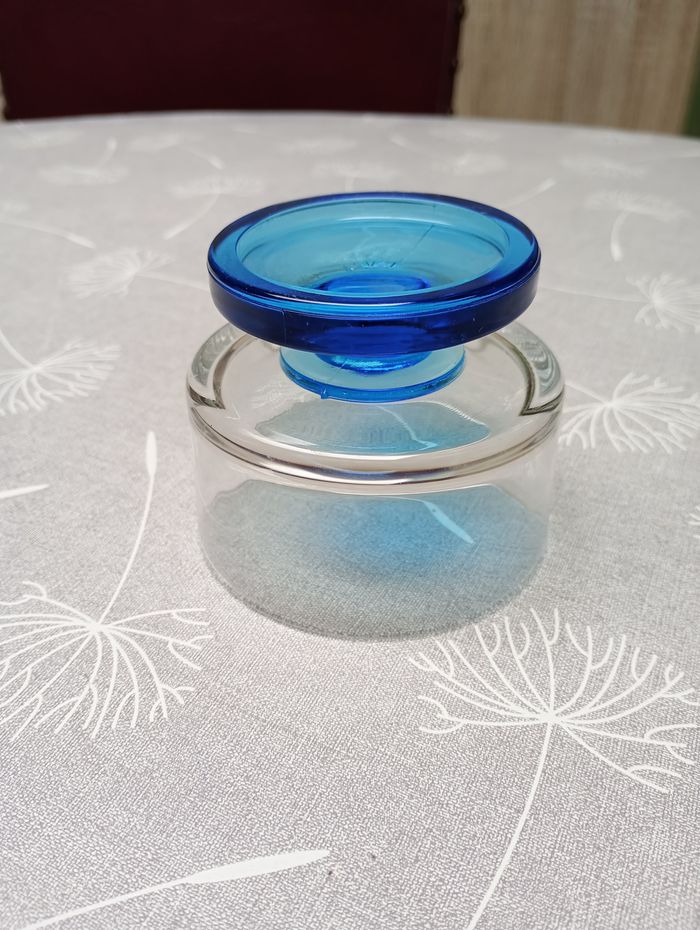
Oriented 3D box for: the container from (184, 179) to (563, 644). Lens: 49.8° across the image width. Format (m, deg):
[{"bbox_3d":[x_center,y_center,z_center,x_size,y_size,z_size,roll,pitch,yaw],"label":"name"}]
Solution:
[{"bbox_3d":[0.006,-0.019,0.189,0.097,0.077,0.097,-1,37,1],"label":"container"}]

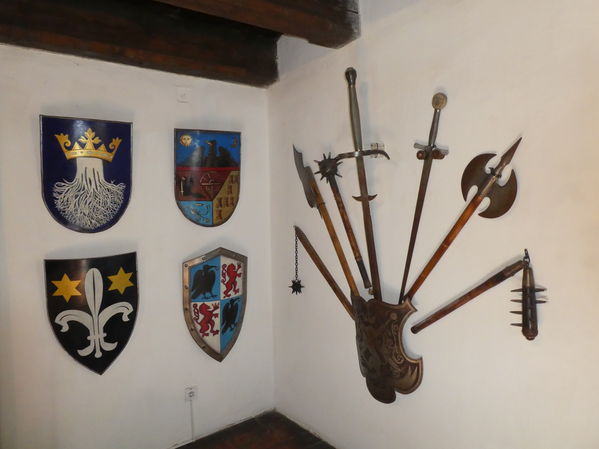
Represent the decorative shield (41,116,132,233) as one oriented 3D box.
[{"bbox_3d":[-1.143,-0.257,2.262,0.452,0.617,0.074,-3,13,-37],"label":"decorative shield"}]

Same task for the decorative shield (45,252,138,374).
[{"bbox_3d":[-1.123,0.509,2.307,0.465,0.667,0.085,-4,10,-37],"label":"decorative shield"}]

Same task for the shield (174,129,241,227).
[{"bbox_3d":[-0.578,-0.292,2.710,0.463,0.623,0.076,-5,13,-37],"label":"shield"}]

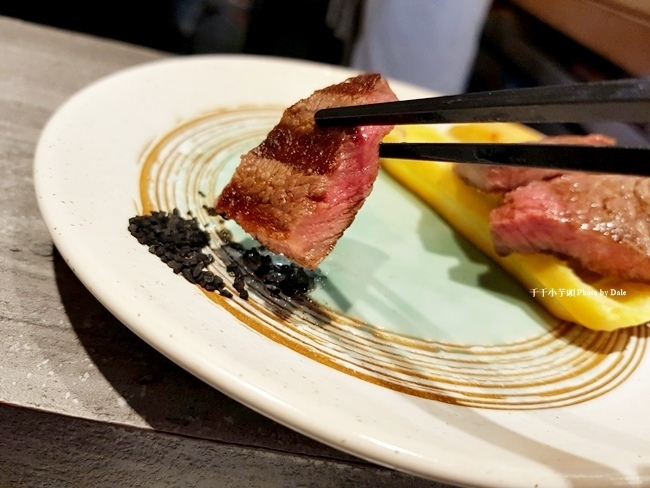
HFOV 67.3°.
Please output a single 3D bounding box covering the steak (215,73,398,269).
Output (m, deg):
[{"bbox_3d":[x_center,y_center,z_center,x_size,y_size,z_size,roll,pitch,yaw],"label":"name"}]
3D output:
[{"bbox_3d":[-0.005,-0.029,0.169,0.036,0.062,0.019,19,-15,34],"label":"steak"}]

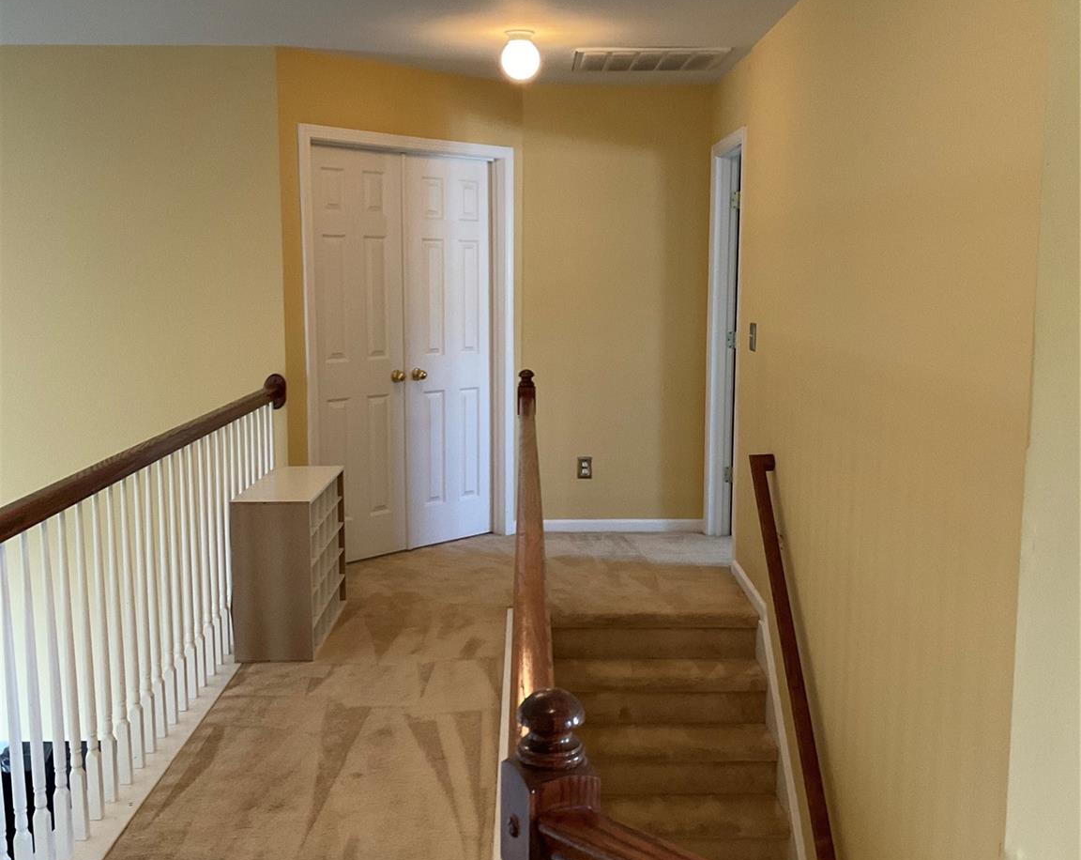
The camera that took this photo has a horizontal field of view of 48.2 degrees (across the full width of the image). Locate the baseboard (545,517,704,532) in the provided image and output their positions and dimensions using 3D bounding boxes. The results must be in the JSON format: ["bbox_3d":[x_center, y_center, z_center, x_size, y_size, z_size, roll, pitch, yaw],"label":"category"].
[{"bbox_3d":[0.416,0.539,6.748,0.980,0.077,0.016,0,8,-1],"label":"baseboard"}]

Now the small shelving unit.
[{"bbox_3d":[-1.009,0.520,4.895,0.298,0.612,0.770,0,8,-1],"label":"small shelving unit"}]

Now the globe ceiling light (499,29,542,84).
[{"bbox_3d":[-0.086,-1.545,5.015,0.160,0.200,0.160,0,8,-1],"label":"globe ceiling light"}]

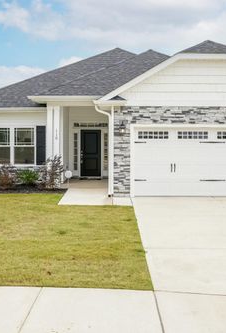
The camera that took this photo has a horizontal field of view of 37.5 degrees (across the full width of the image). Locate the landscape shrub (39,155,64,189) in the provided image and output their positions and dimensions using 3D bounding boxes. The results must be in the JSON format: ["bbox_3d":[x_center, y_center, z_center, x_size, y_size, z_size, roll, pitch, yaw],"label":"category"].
[{"bbox_3d":[-2.233,0.209,12.100,0.872,1.289,0.828,0,1,0],"label":"landscape shrub"}]

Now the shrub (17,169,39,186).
[{"bbox_3d":[-3.119,0.406,12.300,0.812,0.664,0.812,0,1,0],"label":"shrub"}]

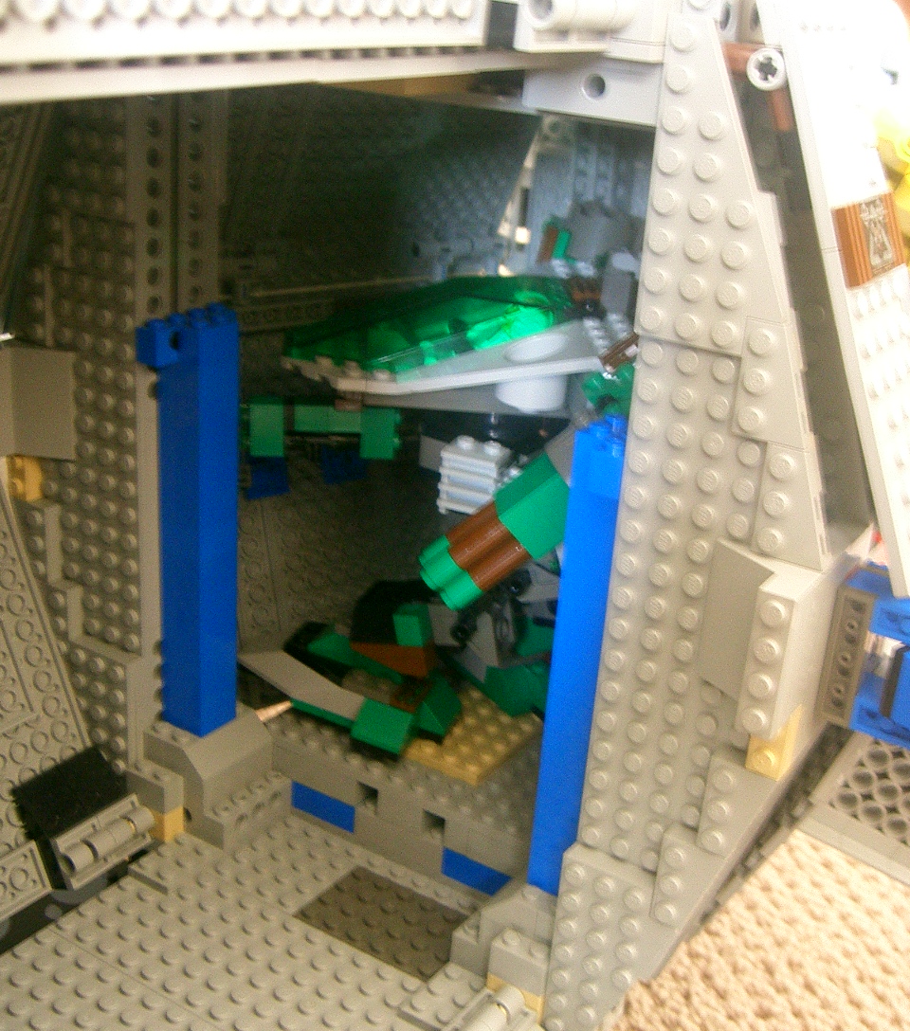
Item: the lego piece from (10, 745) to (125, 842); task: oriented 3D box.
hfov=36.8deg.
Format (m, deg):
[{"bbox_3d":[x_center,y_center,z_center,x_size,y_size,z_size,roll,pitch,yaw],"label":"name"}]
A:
[{"bbox_3d":[-0.112,0.080,0.396,0.005,0.019,0.035,-11,9,36],"label":"lego piece"}]

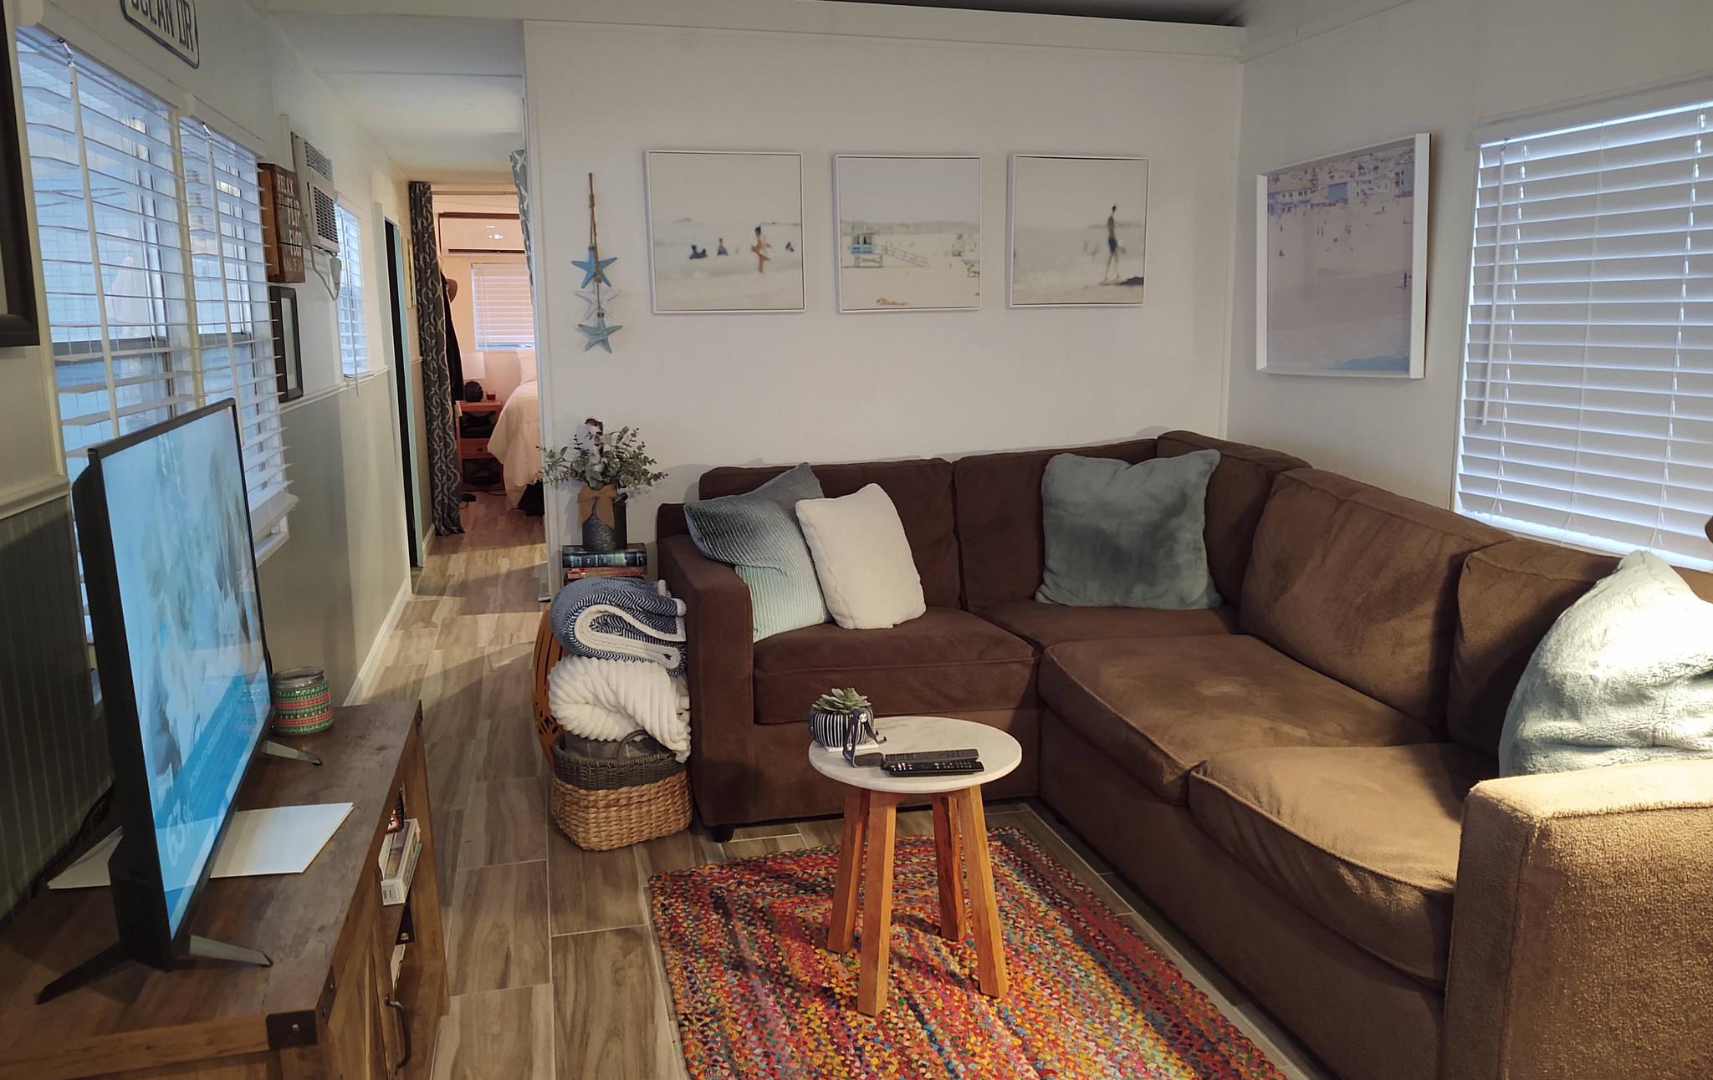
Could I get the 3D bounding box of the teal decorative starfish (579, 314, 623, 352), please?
[{"bbox_3d":[-0.729,-0.590,3.810,0.125,0.107,0.022,-3,10,-13],"label":"teal decorative starfish"}]

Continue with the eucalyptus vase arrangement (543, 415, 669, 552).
[{"bbox_3d":[-0.720,-0.158,3.822,0.363,0.383,0.302,-3,10,-13],"label":"eucalyptus vase arrangement"}]

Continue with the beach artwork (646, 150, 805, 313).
[{"bbox_3d":[-0.400,-0.950,4.143,0.478,0.487,0.030,-3,10,-13],"label":"beach artwork"}]

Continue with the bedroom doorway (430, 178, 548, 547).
[{"bbox_3d":[-2.096,-1.021,7.800,0.700,2.020,0.120,-3,10,-13],"label":"bedroom doorway"}]

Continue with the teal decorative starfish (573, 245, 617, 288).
[{"bbox_3d":[-0.795,-0.829,4.071,0.141,0.131,0.020,-3,10,-13],"label":"teal decorative starfish"}]

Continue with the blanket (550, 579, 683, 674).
[{"bbox_3d":[-0.603,0.208,3.365,0.333,0.202,0.302,-3,10,-13],"label":"blanket"}]

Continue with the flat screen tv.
[{"bbox_3d":[-0.823,0.130,1.646,0.200,0.555,0.885,-4,10,-17],"label":"flat screen tv"}]

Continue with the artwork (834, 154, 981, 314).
[{"bbox_3d":[0.160,-0.910,3.952,0.450,0.460,0.035,-3,10,-13],"label":"artwork"}]

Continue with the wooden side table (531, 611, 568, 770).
[{"bbox_3d":[-0.702,0.420,3.771,0.410,0.500,0.410,-3,10,-13],"label":"wooden side table"}]

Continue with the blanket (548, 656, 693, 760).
[{"bbox_3d":[-0.602,0.423,3.366,0.345,0.230,0.290,-3,10,-13],"label":"blanket"}]

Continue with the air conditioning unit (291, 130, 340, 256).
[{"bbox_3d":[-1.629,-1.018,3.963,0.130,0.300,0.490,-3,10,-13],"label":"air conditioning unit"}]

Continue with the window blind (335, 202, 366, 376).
[{"bbox_3d":[-1.754,-0.883,4.639,0.055,0.600,0.750,-3,10,-13],"label":"window blind"}]

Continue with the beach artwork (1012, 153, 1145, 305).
[{"bbox_3d":[0.735,-1.012,4.406,0.477,0.484,0.030,-3,10,-13],"label":"beach artwork"}]

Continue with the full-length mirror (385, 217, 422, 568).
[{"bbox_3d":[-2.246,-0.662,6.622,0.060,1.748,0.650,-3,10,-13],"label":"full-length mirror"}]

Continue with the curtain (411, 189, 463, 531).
[{"bbox_3d":[-2.454,-1.038,7.826,0.192,2.066,0.131,-3,10,-13],"label":"curtain"}]

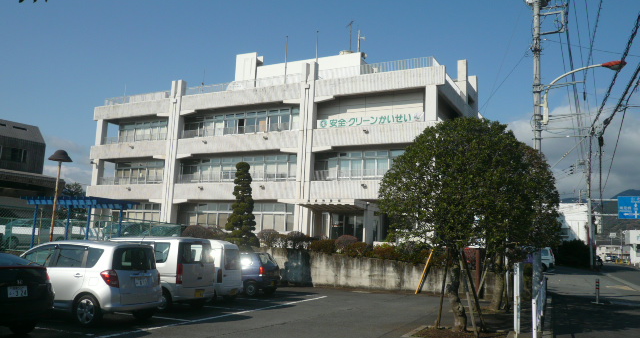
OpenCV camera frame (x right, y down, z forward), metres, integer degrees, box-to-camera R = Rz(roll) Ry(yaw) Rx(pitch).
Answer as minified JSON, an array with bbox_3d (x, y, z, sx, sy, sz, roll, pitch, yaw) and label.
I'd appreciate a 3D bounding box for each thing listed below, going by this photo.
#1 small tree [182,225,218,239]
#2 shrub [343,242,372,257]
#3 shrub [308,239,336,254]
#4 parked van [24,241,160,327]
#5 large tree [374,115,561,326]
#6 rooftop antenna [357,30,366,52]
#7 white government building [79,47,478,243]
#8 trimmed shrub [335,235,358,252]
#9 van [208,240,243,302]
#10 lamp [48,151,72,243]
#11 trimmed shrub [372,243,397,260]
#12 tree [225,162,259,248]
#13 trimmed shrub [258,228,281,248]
[{"bbox_3d":[-6.166,3.468,26.234,1.650,1.150,1.600,-1,-9,28],"label":"small tree"},{"bbox_3d":[1.604,3.408,21.851,1.200,0.646,1.000,-1,-9,28],"label":"shrub"},{"bbox_3d":[0.107,3.338,22.154,1.250,0.700,1.050,-1,-9,27],"label":"shrub"},{"bbox_3d":[-5.450,2.450,11.470,3.955,1.640,1.695,-2,-9,25],"label":"parked van"},{"bbox_3d":[3.168,1.134,11.118,3.700,4.564,3.600,-1,-9,28],"label":"large tree"},{"bbox_3d":[3.210,-9.986,40.535,0.700,1.879,0.300,-1,-9,28],"label":"rooftop antenna"},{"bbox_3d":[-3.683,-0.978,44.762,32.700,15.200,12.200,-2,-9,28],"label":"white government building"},{"bbox_3d":[1.161,3.284,22.672,1.050,0.736,1.000,3,-8,0],"label":"trimmed shrub"},{"bbox_3d":[-4.299,3.257,17.058,3.400,1.880,1.480,-1,-9,27],"label":"van"},{"bbox_3d":[-7.972,1.442,15.498,0.730,4.100,0.730,3,-8,0],"label":"lamp"},{"bbox_3d":[2.611,3.360,20.955,1.000,0.720,0.950,-1,-9,27],"label":"trimmed shrub"},{"bbox_3d":[-3.712,1.722,24.569,1.600,4.200,1.600,3,-8,0],"label":"tree"},{"bbox_3d":[-2.328,3.227,23.869,1.030,0.880,1.000,3,-8,0],"label":"trimmed shrub"}]

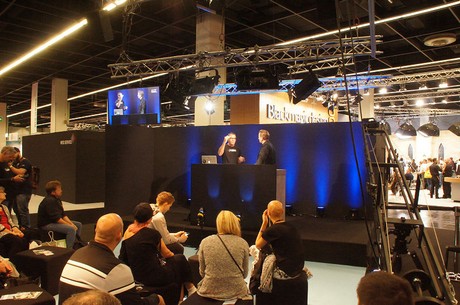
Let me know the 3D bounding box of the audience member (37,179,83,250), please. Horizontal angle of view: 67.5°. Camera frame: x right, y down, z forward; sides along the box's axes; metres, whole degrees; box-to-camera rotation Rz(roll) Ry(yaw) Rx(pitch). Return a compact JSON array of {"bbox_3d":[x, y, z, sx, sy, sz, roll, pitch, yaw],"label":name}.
[{"bbox_3d":[-2.813,1.081,5.750,0.850,1.210,0.520,0,0,-26],"label":"audience member"}]

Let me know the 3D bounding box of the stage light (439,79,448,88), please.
[{"bbox_3d":[8.989,-2.897,14.500,0.360,0.380,0.320,0,0,18],"label":"stage light"}]

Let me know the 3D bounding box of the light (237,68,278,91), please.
[{"bbox_3d":[0.507,-1.337,6.350,0.700,0.370,0.360,0,-1,14],"label":"light"}]

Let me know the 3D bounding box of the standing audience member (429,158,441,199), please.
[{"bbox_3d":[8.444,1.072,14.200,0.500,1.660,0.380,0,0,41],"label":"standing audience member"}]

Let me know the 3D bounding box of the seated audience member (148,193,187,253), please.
[{"bbox_3d":[-0.800,1.122,4.500,0.720,1.220,0.460,2,-2,-41],"label":"seated audience member"}]

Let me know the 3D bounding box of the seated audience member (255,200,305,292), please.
[{"bbox_3d":[0.540,1.119,3.780,0.530,1.230,0.800,1,-1,-12],"label":"seated audience member"}]

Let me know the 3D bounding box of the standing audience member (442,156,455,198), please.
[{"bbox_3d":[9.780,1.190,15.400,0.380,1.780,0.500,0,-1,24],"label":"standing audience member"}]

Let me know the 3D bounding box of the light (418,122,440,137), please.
[{"bbox_3d":[8.979,-1.035,15.500,0.880,0.600,0.880,0,0,-24],"label":"light"}]

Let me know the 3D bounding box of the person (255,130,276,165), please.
[{"bbox_3d":[0.721,0.457,6.900,0.420,1.820,0.520,0,0,3],"label":"person"}]

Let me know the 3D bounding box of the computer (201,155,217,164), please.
[{"bbox_3d":[-0.395,0.174,6.700,0.330,0.220,0.260,0,0,6],"label":"computer"}]

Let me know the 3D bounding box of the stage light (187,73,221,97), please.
[{"bbox_3d":[-0.496,-1.323,6.700,0.580,0.410,0.340,0,-1,34],"label":"stage light"}]

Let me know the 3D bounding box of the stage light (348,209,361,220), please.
[{"bbox_3d":[2.529,1.268,6.980,0.200,0.220,0.190,0,0,20],"label":"stage light"}]

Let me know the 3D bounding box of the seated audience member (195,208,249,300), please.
[{"bbox_3d":[-0.056,1.092,3.200,0.500,1.200,0.820,0,0,0],"label":"seated audience member"}]

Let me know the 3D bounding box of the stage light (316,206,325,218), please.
[{"bbox_3d":[1.898,1.270,7.200,0.180,0.220,0.180,0,0,20],"label":"stage light"}]

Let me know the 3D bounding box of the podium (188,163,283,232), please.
[{"bbox_3d":[0.164,0.821,6.580,1.650,1.150,0.700,0,-1,21],"label":"podium"}]

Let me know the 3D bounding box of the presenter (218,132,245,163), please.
[{"bbox_3d":[0.015,0.504,7.100,0.570,1.800,0.430,1,-1,-12],"label":"presenter"}]

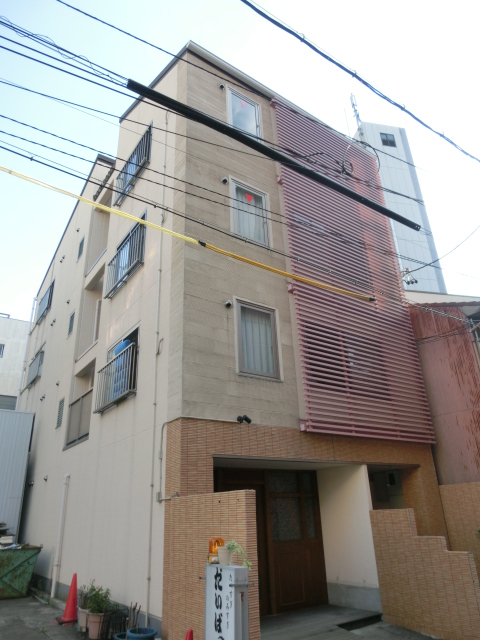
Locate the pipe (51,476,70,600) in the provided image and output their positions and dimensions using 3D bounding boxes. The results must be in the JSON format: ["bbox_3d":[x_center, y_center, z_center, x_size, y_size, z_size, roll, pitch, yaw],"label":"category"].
[{"bbox_3d":[-4.101,4.832,10.138,0.150,2.570,0.100,14,-28,-32],"label":"pipe"}]

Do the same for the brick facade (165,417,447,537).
[{"bbox_3d":[1.631,3.521,7.817,6.250,3.000,0.450,14,-28,-32],"label":"brick facade"}]

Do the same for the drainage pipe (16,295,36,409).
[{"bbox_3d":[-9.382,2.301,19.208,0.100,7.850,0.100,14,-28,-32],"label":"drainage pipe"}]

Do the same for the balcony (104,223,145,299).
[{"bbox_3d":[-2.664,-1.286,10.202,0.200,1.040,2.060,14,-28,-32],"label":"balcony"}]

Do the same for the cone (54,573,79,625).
[{"bbox_3d":[-2.843,4.698,7.542,0.380,0.705,0.380,14,-28,-32],"label":"cone"}]

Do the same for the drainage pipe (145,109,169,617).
[{"bbox_3d":[-1.461,-0.209,8.054,0.060,10.000,0.060,14,-28,-32],"label":"drainage pipe"}]

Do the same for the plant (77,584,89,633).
[{"bbox_3d":[-2.362,4.432,6.847,0.240,0.600,0.240,14,-28,-32],"label":"plant"}]

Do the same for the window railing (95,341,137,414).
[{"bbox_3d":[-2.545,1.259,9.077,0.180,0.970,2.060,14,-28,-32],"label":"window railing"}]

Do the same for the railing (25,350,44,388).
[{"bbox_3d":[-7.846,1.961,16.996,0.170,1.010,2.020,14,-28,-32],"label":"railing"}]

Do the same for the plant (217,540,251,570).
[{"bbox_3d":[-0.071,2.378,4.470,0.270,0.280,0.240,14,-28,-32],"label":"plant"}]

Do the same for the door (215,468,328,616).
[{"bbox_3d":[0.629,4.098,8.347,2.540,2.440,0.100,14,-28,-32],"label":"door"}]

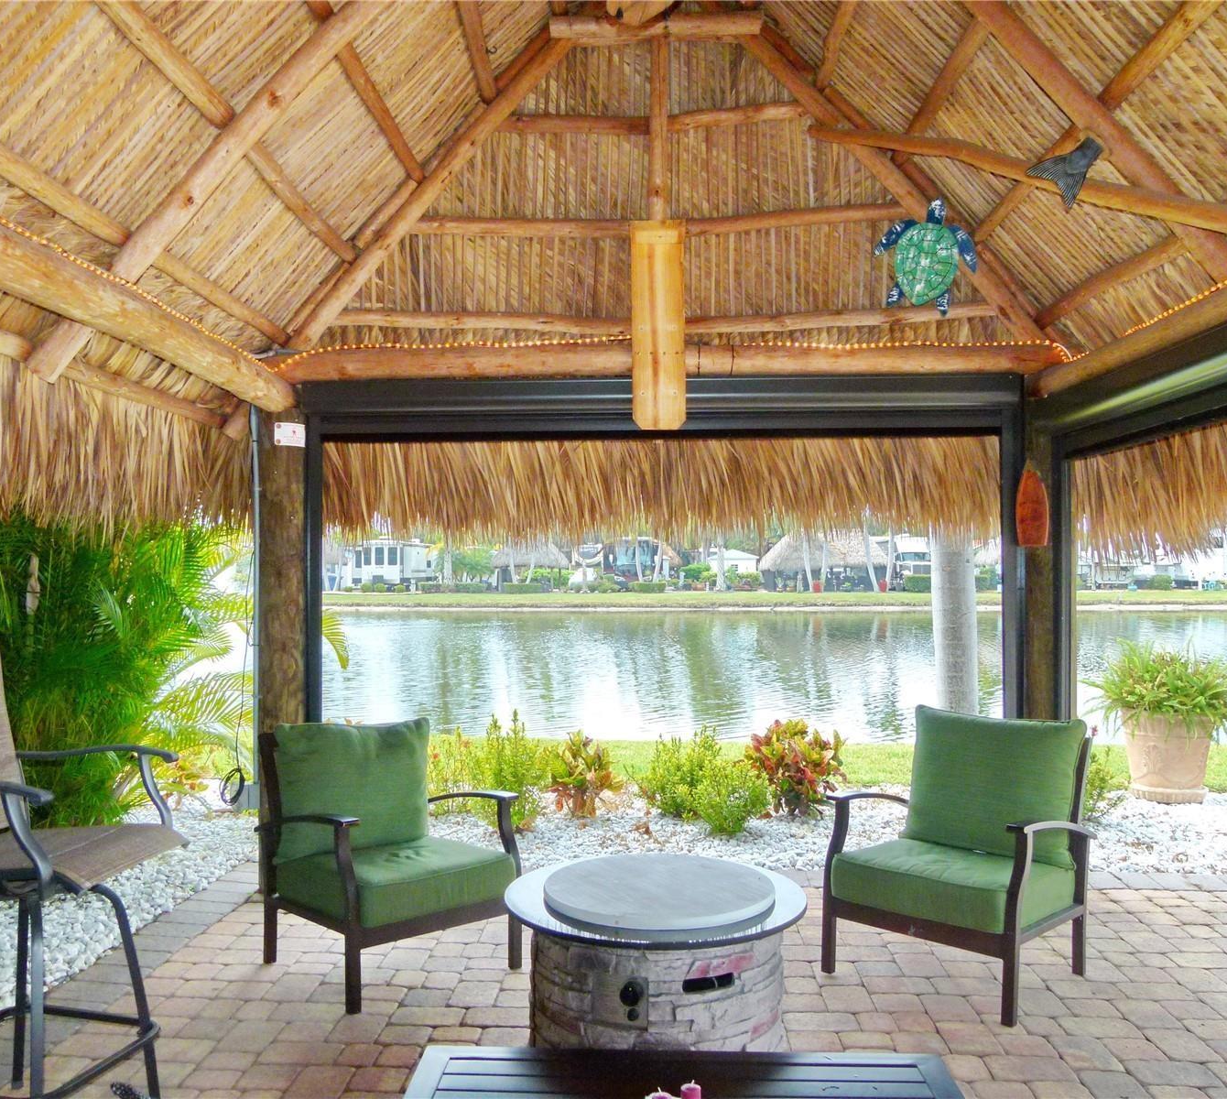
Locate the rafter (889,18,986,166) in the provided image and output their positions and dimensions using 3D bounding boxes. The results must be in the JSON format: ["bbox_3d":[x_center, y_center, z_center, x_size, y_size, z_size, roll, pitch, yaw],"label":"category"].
[{"bbox_3d":[1.274,-1.774,4.200,0.068,0.068,1.281,0,-2,2],"label":"rafter"}]

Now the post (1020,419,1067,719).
[{"bbox_3d":[1.912,0.427,4.673,0.205,2.220,0.205,0,-1,2],"label":"post"}]

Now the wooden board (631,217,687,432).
[{"bbox_3d":[0.203,-1.009,4.760,0.240,0.945,0.050,0,-2,2],"label":"wooden board"}]

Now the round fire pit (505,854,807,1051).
[{"bbox_3d":[0.125,1.265,3.124,0.885,0.575,0.885,0,-2,0],"label":"round fire pit"}]

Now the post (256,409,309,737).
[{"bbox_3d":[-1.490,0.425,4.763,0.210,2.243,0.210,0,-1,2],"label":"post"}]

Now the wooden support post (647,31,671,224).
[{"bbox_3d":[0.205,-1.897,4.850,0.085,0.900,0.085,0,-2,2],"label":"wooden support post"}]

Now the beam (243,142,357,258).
[{"bbox_3d":[-1.225,-1.360,4.275,0.068,0.068,1.331,0,-1,1],"label":"beam"}]

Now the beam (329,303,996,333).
[{"bbox_3d":[0.222,-1.050,4.819,3.080,0.110,0.090,0,-1,2],"label":"beam"}]

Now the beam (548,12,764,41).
[{"bbox_3d":[0.188,-2.292,4.641,0.950,0.115,0.115,0,-1,2],"label":"beam"}]

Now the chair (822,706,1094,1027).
[{"bbox_3d":[1.267,1.074,3.865,0.720,0.900,0.720,-1,-1,43],"label":"chair"}]

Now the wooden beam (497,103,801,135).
[{"bbox_3d":[0.183,-1.935,4.764,1.400,0.110,0.090,0,-1,2],"label":"wooden beam"}]

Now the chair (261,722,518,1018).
[{"bbox_3d":[-0.851,1.123,4.034,0.730,0.900,0.790,2,-2,-42],"label":"chair"}]

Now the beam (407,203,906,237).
[{"bbox_3d":[0.199,-1.489,4.787,2.280,0.110,0.090,0,-1,2],"label":"beam"}]

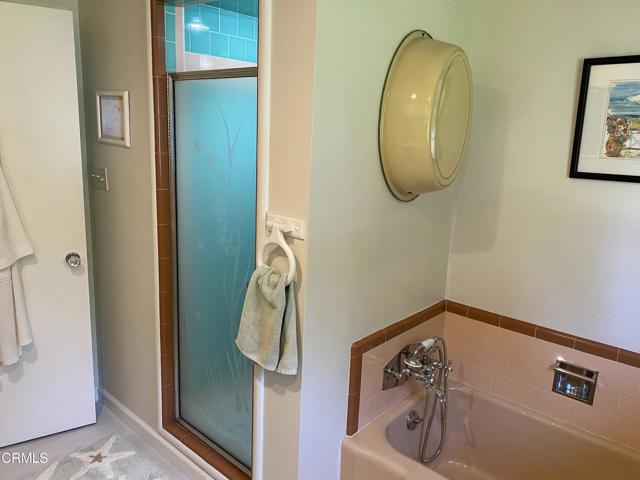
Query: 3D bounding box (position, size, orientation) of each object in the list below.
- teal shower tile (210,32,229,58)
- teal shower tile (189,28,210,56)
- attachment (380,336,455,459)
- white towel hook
[{"bbox_3d":[-0.488,-0.946,2.336,0.010,0.108,0.109,13,16,40],"label":"teal shower tile"},{"bbox_3d":[-0.562,-0.929,2.255,0.010,0.108,0.111,13,16,40],"label":"teal shower tile"},{"bbox_3d":[0.439,0.723,2.105,0.180,0.585,0.350,13,16,40],"label":"attachment"},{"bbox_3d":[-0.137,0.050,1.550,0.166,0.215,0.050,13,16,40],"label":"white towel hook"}]

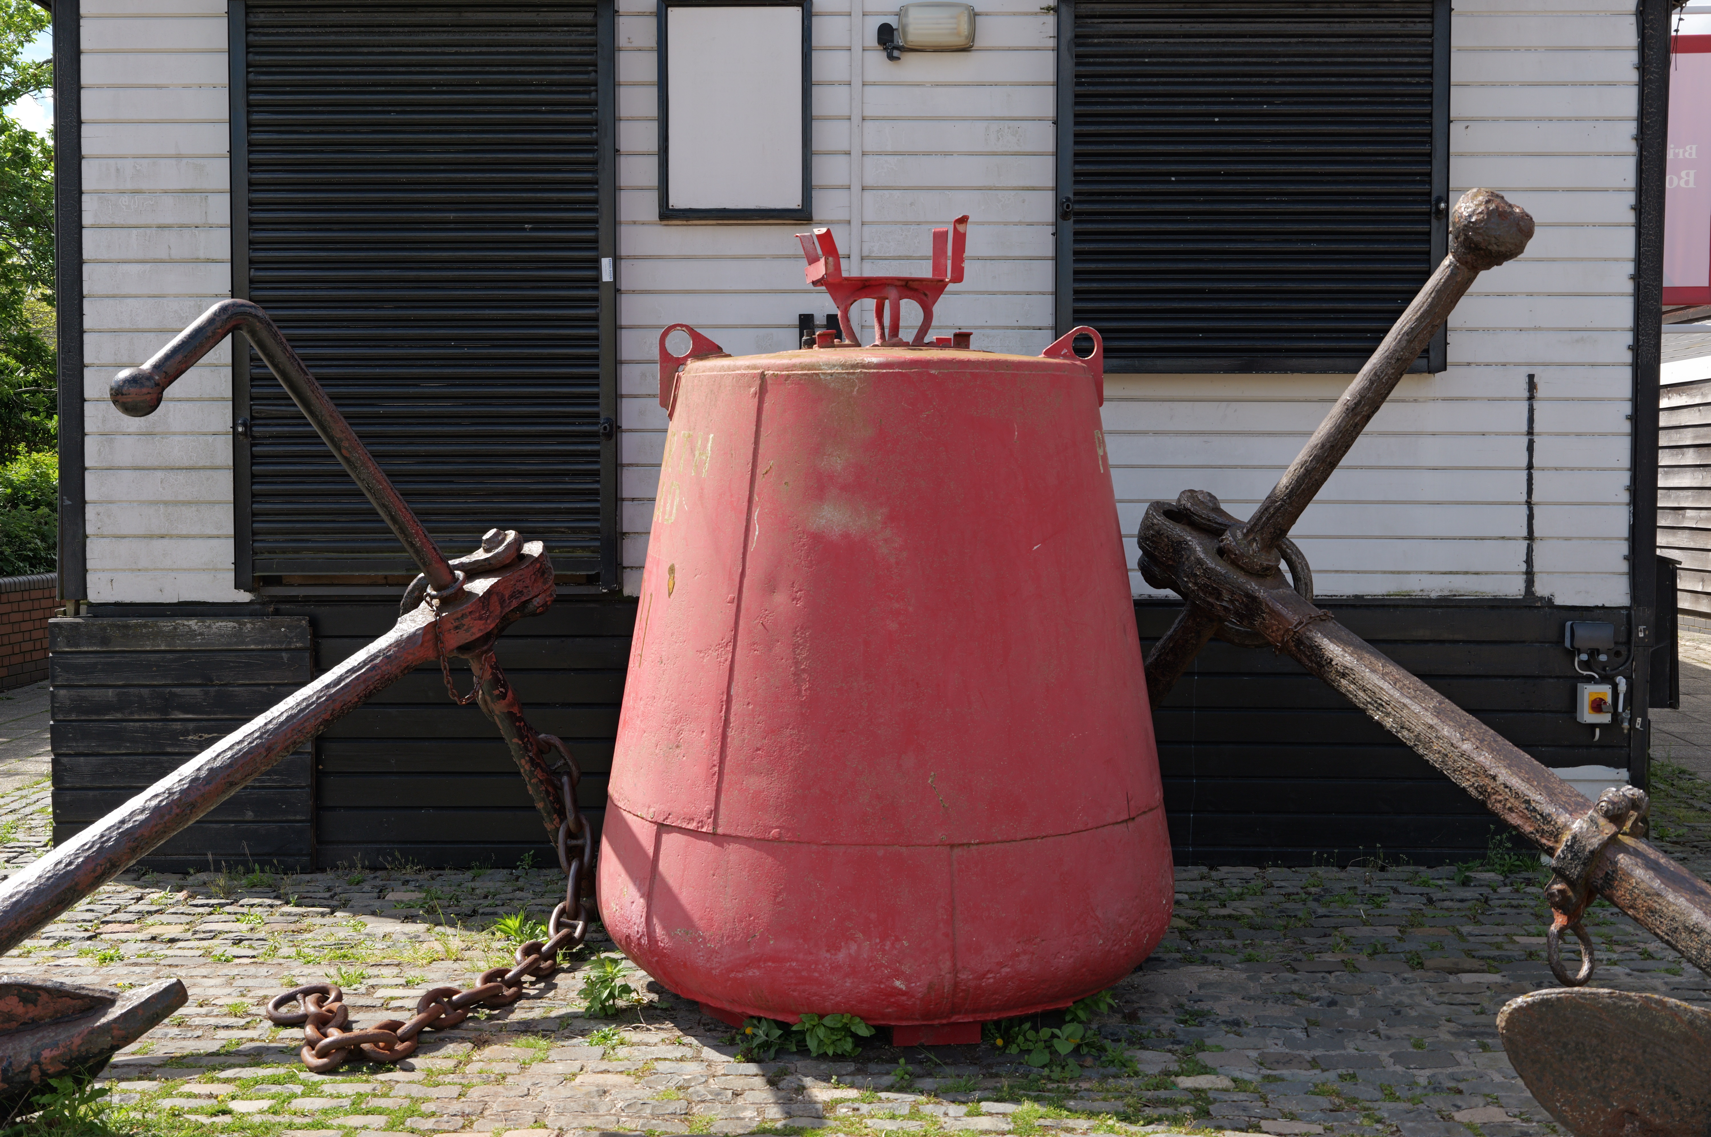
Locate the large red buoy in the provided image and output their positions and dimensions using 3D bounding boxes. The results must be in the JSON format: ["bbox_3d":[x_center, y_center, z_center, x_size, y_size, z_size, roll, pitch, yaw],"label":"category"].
[{"bbox_3d":[0.085,0.122,5.510,1.650,2.250,1.650,0,2,0],"label":"large red buoy"}]

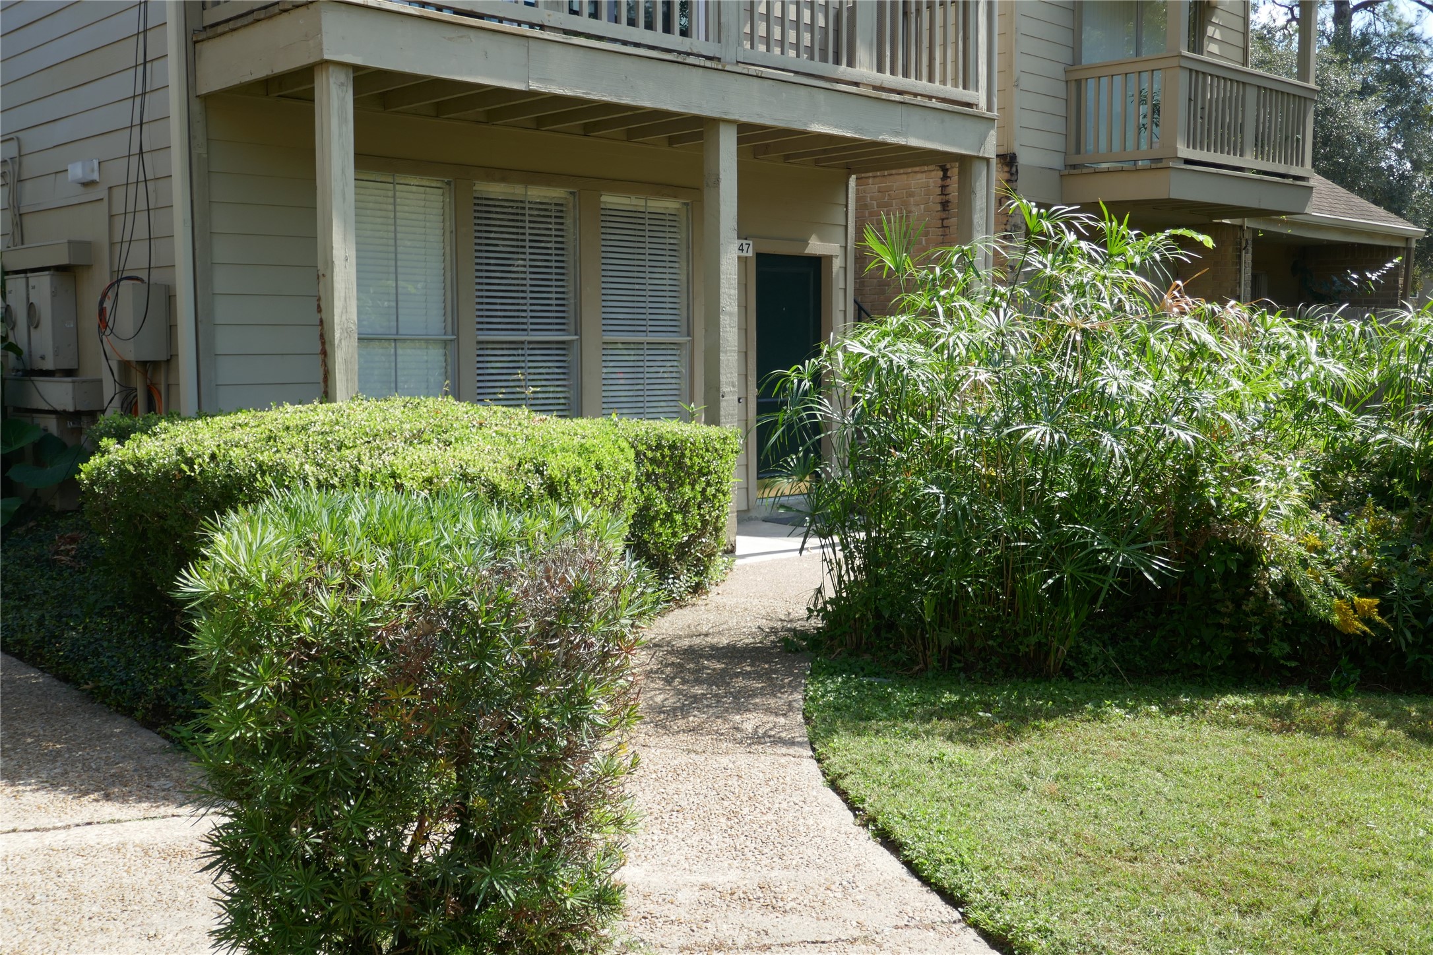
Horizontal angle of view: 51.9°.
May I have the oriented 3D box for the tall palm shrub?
[{"bbox_3d":[1.950,-0.268,7.508,3.500,2.150,2.100,1,5,8],"label":"tall palm shrub"}]

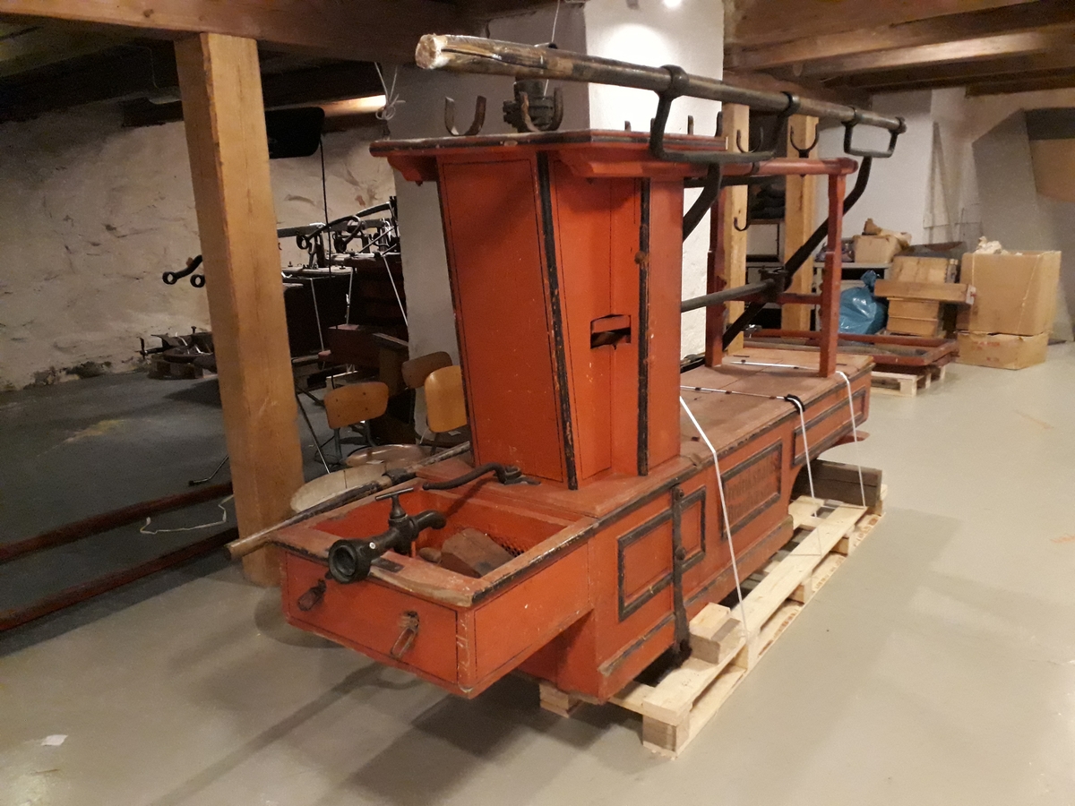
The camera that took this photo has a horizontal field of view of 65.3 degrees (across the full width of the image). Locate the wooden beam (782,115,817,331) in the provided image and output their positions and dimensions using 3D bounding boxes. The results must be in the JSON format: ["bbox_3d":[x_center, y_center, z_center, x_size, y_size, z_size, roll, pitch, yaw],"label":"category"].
[{"bbox_3d":[2.194,-1.321,7.042,0.170,2.140,0.210,9,18,40],"label":"wooden beam"}]

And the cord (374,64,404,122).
[{"bbox_3d":[-0.663,-1.384,3.750,0.130,0.260,0.100,-2,14,0],"label":"cord"}]

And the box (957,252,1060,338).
[{"bbox_3d":[4.097,-0.980,7.302,0.483,0.675,0.594,-13,17,-39],"label":"box"}]

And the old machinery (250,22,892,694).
[{"bbox_3d":[0.462,-0.232,3.170,0.940,1.700,3.300,8,17,36],"label":"old machinery"}]

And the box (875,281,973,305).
[{"bbox_3d":[3.329,-0.970,7.201,0.220,0.145,0.803,-14,18,-40],"label":"box"}]

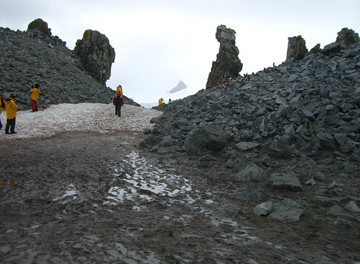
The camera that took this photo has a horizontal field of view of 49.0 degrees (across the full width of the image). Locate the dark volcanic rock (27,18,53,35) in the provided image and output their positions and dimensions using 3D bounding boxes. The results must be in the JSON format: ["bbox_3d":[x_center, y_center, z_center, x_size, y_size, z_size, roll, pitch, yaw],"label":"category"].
[{"bbox_3d":[-16.354,-12.245,46.000,2.800,2.100,2.400,0,3,0],"label":"dark volcanic rock"}]

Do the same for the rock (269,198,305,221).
[{"bbox_3d":[1.414,1.026,5.200,0.440,0.220,0.420,0,3,0],"label":"rock"}]

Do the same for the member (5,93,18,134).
[{"bbox_3d":[-7.453,-0.779,17.500,0.500,1.750,0.600,-2,3,-40],"label":"member"}]

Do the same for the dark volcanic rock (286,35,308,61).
[{"bbox_3d":[12.487,-8.874,42.000,2.200,2.800,2.100,0,3,0],"label":"dark volcanic rock"}]

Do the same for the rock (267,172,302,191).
[{"bbox_3d":[1.798,0.845,6.800,0.540,0.240,0.480,0,3,0],"label":"rock"}]

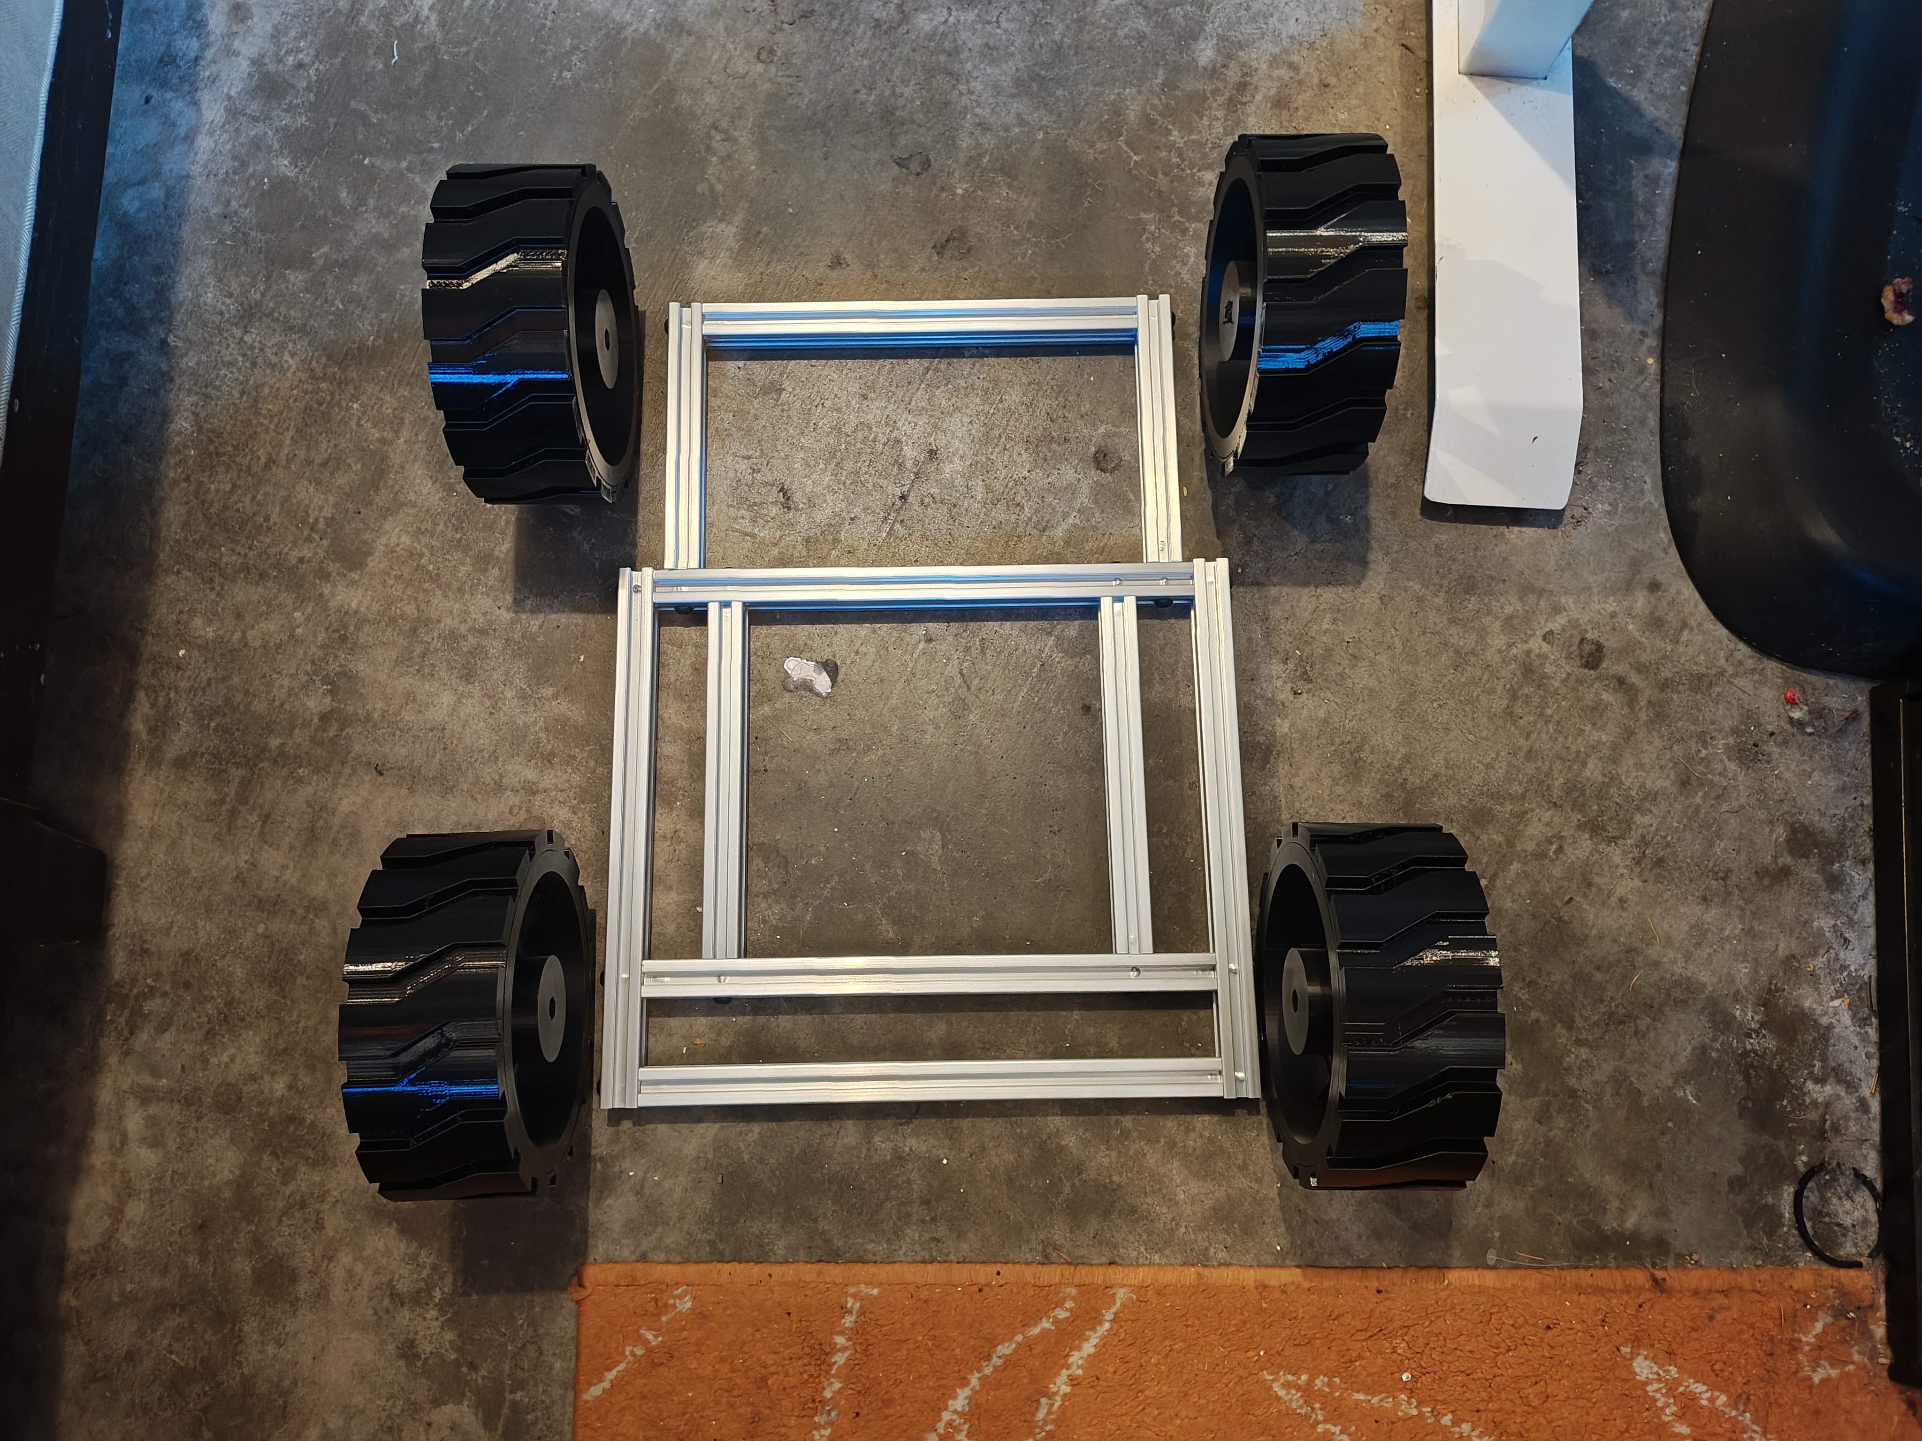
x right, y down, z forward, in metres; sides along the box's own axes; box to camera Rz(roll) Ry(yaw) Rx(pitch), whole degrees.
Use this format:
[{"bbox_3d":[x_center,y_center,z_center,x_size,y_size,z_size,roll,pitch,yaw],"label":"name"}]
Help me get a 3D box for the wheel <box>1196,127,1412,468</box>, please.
[{"bbox_3d":[0.182,-0.224,0.758,0.068,0.176,0.176,0,78,0],"label":"wheel"}]

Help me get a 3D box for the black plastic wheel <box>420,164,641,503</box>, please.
[{"bbox_3d":[-0.225,-0.206,0.753,0.068,0.176,0.176,-1,78,0],"label":"black plastic wheel"}]

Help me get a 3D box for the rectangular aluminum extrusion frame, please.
[{"bbox_3d":[-0.019,-0.022,0.796,0.354,0.021,0.466,-1,78,0],"label":"rectangular aluminum extrusion frame"}]

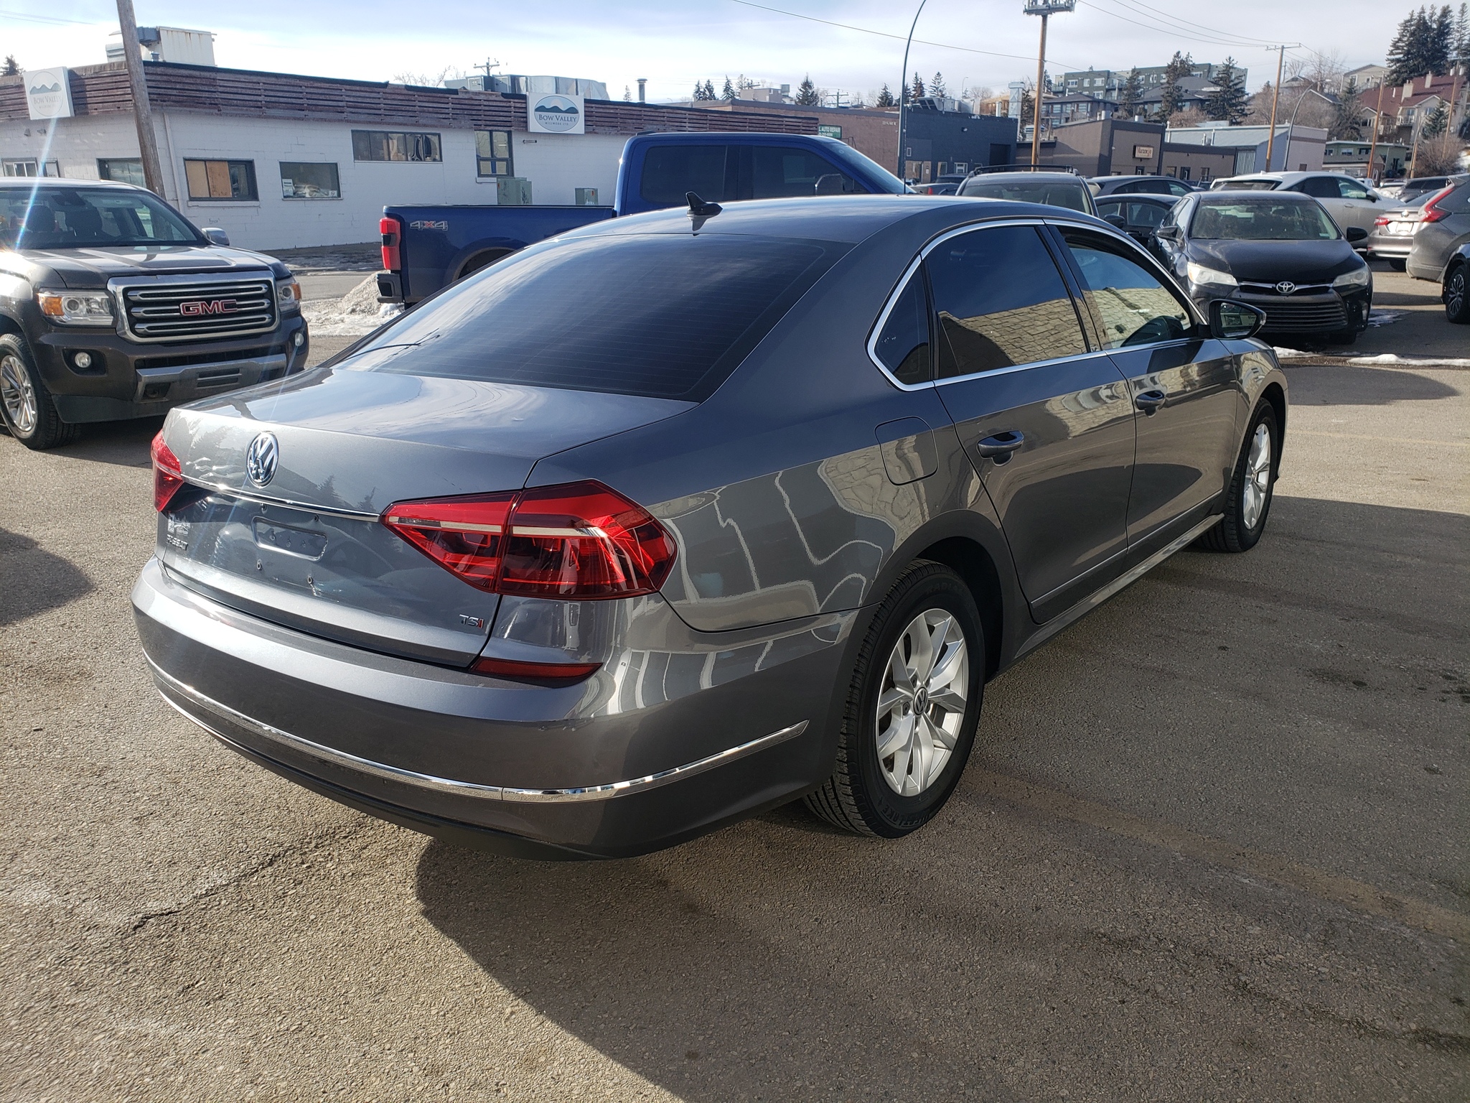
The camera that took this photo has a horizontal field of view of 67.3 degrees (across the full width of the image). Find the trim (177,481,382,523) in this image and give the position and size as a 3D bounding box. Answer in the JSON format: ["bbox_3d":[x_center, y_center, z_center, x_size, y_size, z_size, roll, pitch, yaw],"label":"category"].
[{"bbox_3d":[-0.922,-0.109,2.165,0.745,0.024,0.040,10,20,38],"label":"trim"}]

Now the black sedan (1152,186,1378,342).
[{"bbox_3d":[5.800,-3.310,12.530,1.860,1.470,4.850,4,18,15],"label":"black sedan"}]

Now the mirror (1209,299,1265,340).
[{"bbox_3d":[1.780,-0.820,3.887,0.210,0.150,0.150,10,20,38],"label":"mirror"}]

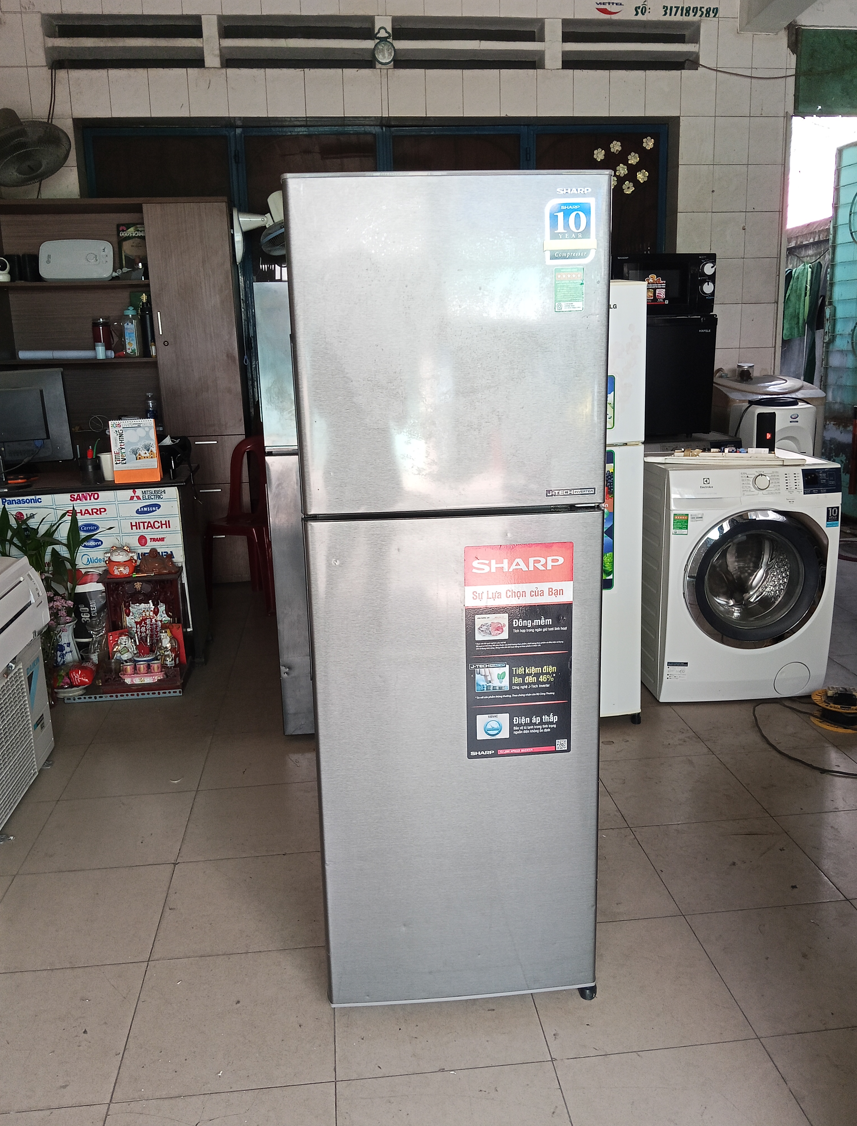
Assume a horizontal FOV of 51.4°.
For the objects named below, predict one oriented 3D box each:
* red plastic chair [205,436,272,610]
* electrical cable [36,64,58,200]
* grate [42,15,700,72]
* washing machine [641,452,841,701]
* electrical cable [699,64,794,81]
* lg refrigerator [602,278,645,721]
[{"bbox_3d":[-0.939,-0.212,4.778,0.410,0.840,0.480,2,14,13],"label":"red plastic chair"},{"bbox_3d":[-2.076,-2.335,4.827,0.140,0.680,0.050,-3,14,-6],"label":"electrical cable"},{"bbox_3d":[-0.257,-2.885,4.997,3.570,0.270,0.150,-3,14,-6],"label":"grate"},{"bbox_3d":[1.155,0.031,3.510,0.610,0.860,0.600,-2,14,-3],"label":"washing machine"},{"bbox_3d":[1.845,-2.840,5.142,0.580,0.100,0.050,-3,14,-6],"label":"electrical cable"},{"bbox_3d":[0.405,-0.211,3.208,0.550,1.480,0.600,-3,14,-7],"label":"lg refrigerator"}]

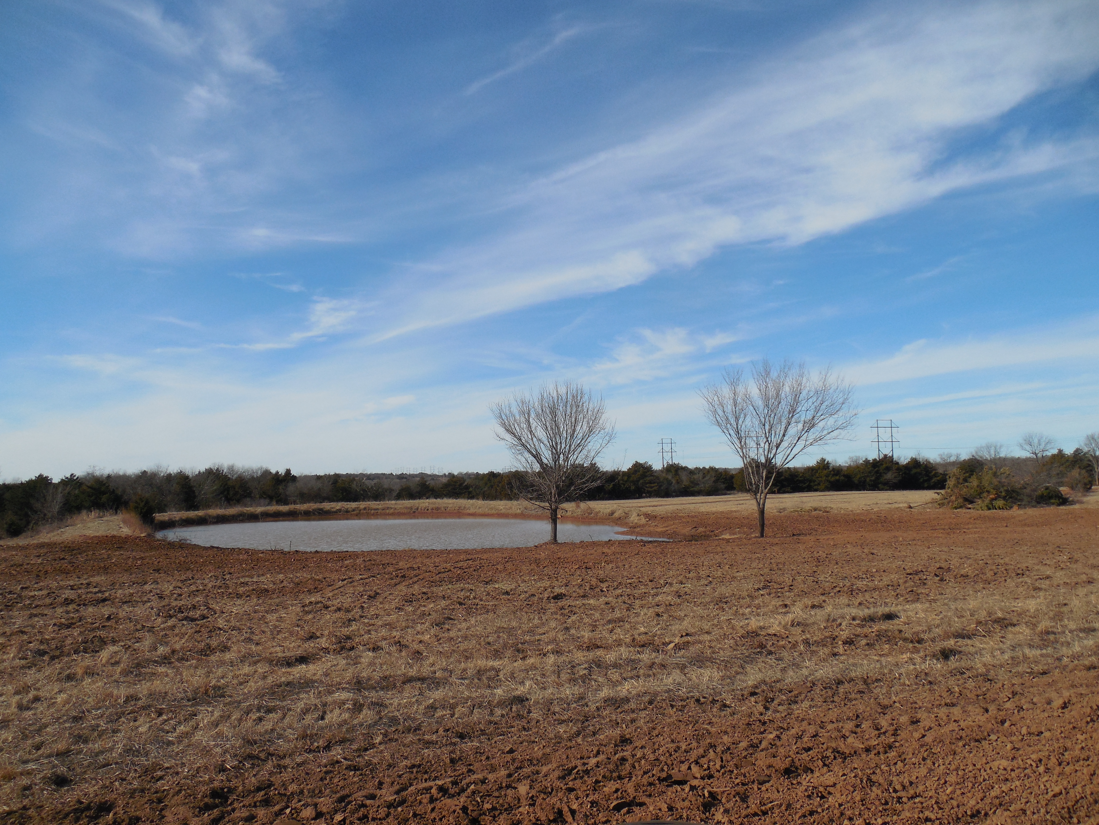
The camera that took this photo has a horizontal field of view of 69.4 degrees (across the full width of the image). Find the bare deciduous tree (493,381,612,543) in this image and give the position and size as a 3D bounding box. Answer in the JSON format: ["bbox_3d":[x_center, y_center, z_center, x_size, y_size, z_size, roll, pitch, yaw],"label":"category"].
[{"bbox_3d":[0.180,2.065,33.200,5.100,6.750,5.210,-1,-4,0],"label":"bare deciduous tree"}]

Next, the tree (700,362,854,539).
[{"bbox_3d":[9.820,1.526,34.000,6.520,7.650,6.190,-1,-4,0],"label":"tree"}]

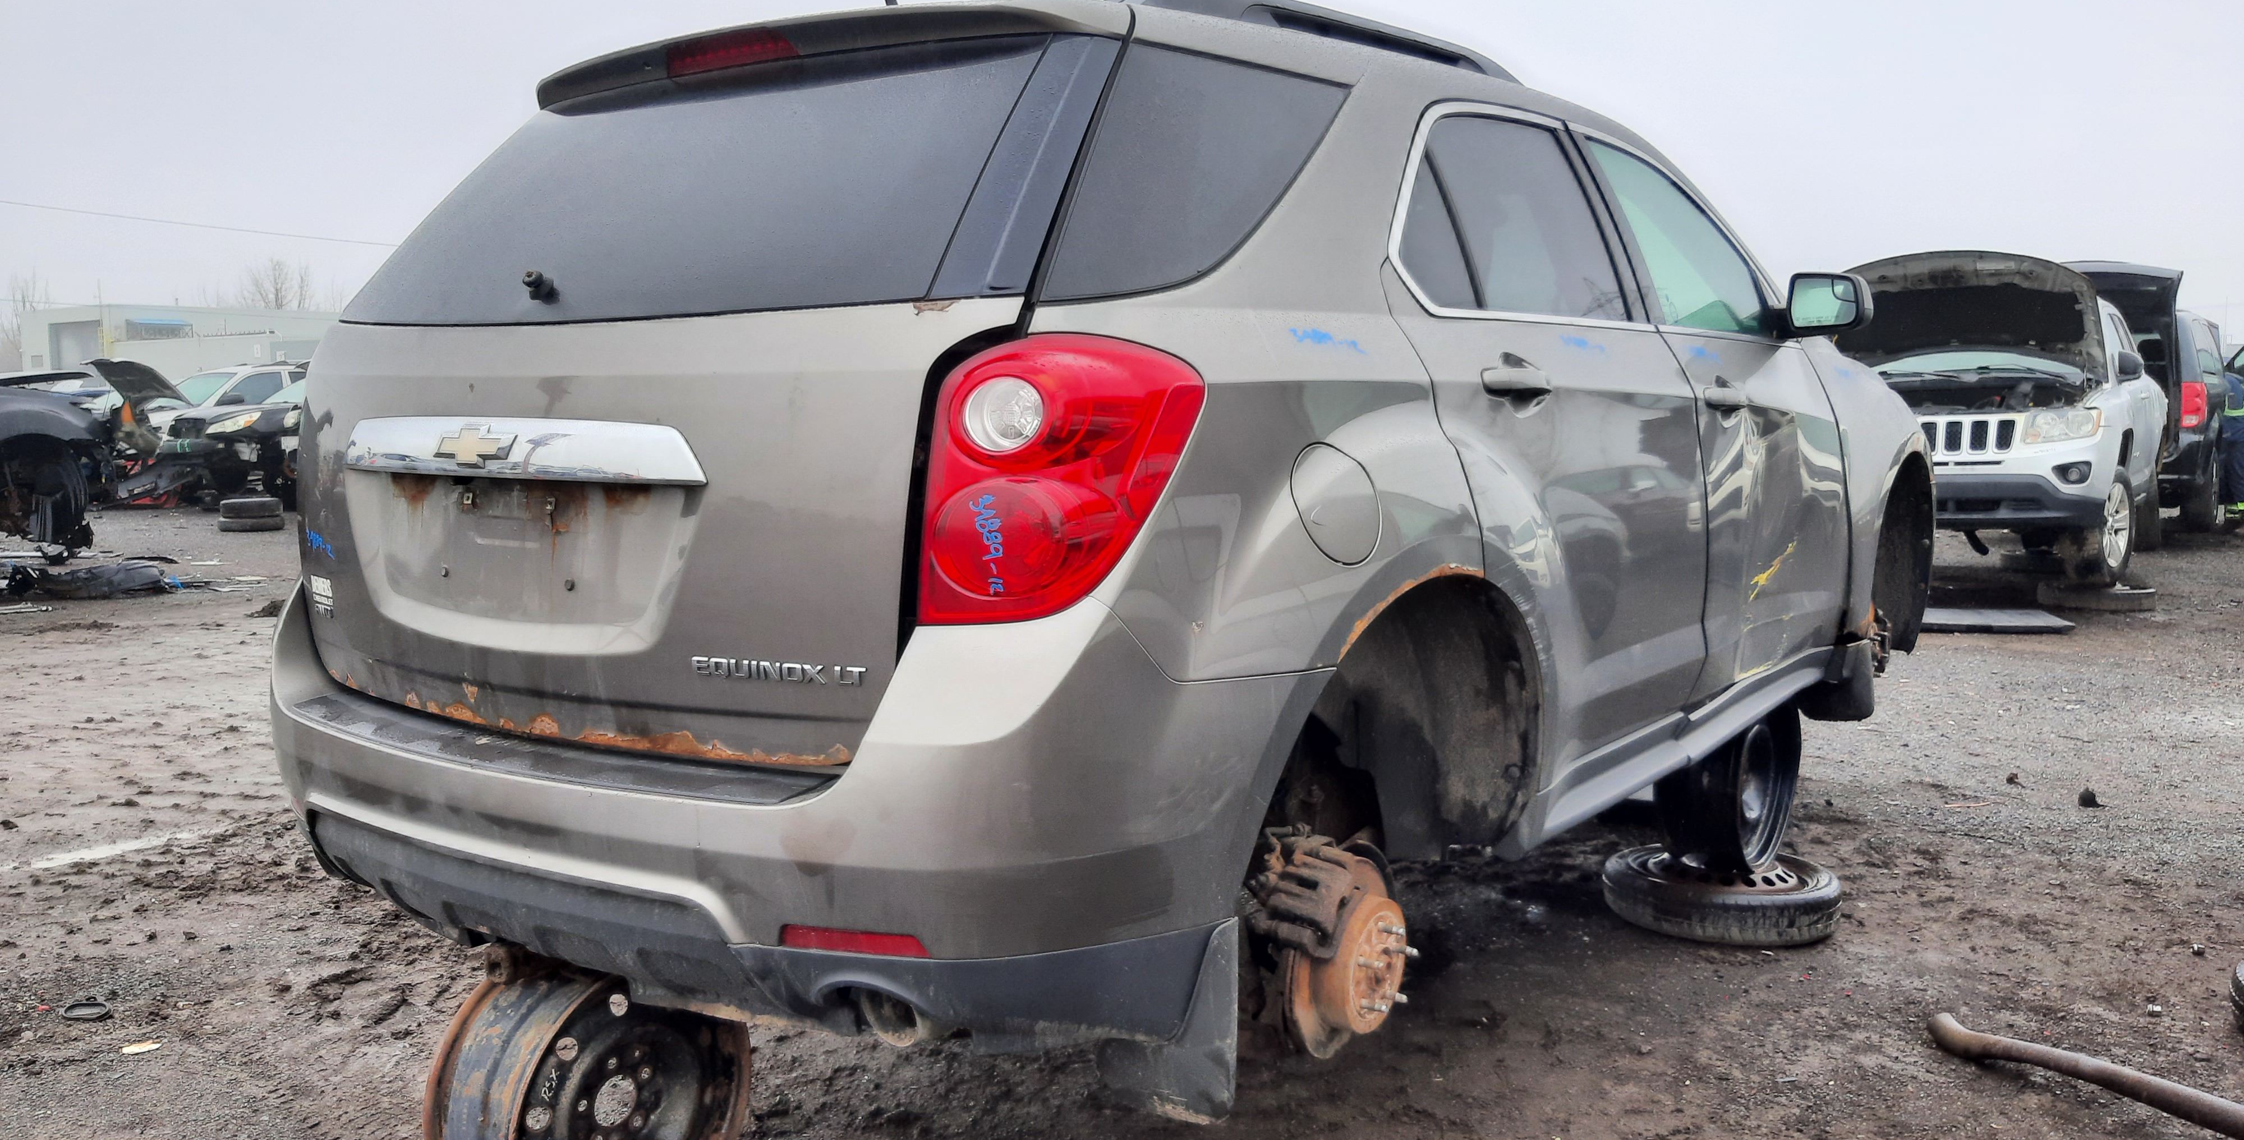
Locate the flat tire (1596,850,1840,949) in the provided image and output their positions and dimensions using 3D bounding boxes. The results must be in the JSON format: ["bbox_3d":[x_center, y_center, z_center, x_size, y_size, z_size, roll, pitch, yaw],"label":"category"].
[{"bbox_3d":[1.466,0.787,4.130,0.555,0.120,0.555,-1,7,0],"label":"flat tire"}]

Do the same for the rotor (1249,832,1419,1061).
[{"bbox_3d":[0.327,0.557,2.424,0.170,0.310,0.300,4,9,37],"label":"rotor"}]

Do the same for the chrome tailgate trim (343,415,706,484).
[{"bbox_3d":[-0.806,-0.157,2.153,0.785,0.090,0.075,4,9,37],"label":"chrome tailgate trim"}]

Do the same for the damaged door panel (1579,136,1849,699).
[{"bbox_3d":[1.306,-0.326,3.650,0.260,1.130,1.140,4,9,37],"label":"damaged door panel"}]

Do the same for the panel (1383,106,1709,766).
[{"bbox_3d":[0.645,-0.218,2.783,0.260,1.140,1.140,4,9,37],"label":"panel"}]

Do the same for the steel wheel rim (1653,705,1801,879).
[{"bbox_3d":[1.463,0.486,4.060,0.190,0.441,0.441,8,11,38],"label":"steel wheel rim"}]

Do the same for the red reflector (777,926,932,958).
[{"bbox_3d":[-0.276,0.390,1.761,0.178,0.026,0.020,2,8,22],"label":"red reflector"}]

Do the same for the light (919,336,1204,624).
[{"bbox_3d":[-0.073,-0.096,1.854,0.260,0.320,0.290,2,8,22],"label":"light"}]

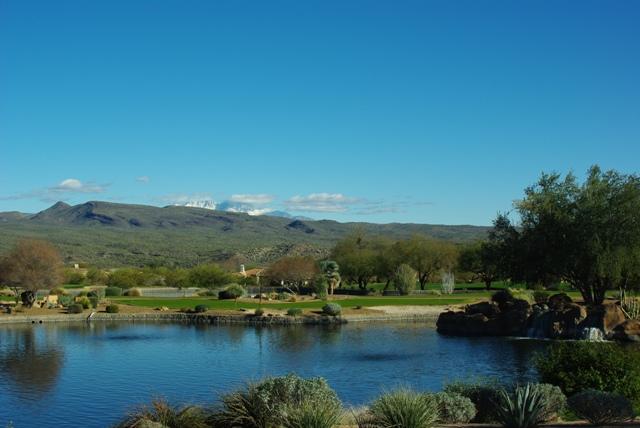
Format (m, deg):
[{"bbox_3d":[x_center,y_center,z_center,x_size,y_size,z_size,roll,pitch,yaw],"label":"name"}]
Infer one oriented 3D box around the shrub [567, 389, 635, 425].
[{"bbox_3d":[6.081,4.173,16.200,1.474,0.726,1.327,0,-3,0],"label":"shrub"}]

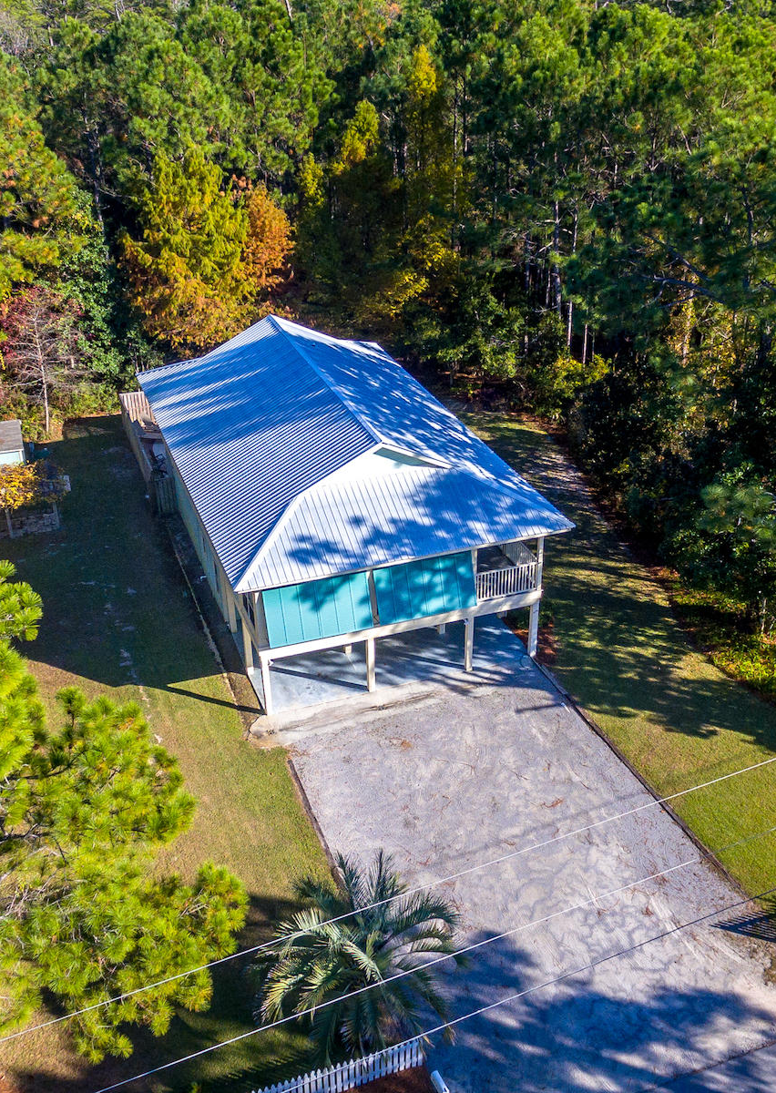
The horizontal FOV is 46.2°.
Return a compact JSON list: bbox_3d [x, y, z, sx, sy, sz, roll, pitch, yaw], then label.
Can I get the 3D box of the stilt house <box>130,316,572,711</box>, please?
[{"bbox_3d":[-2.636,-3.201,36.792,11.305,8.073,20.473,-11,31,-17],"label":"stilt house"}]

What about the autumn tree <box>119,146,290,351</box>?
[{"bbox_3d":[-10.892,-15.738,53.889,9.200,13.300,8.600,-11,33,-18],"label":"autumn tree"}]

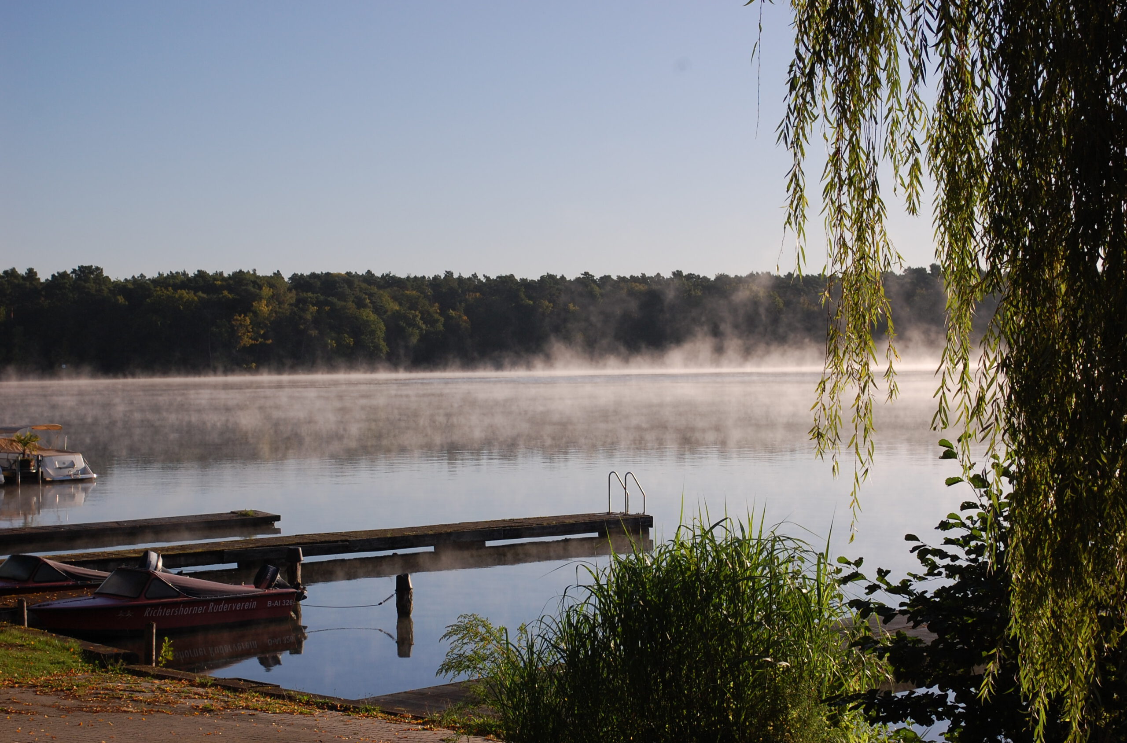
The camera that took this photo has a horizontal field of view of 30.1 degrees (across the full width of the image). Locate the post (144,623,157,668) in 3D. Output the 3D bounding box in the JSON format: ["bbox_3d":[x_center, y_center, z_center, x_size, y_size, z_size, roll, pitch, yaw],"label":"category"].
[{"bbox_3d":[-5.062,3.337,25.666,0.145,0.530,0.145,-1,0,0],"label":"post"}]

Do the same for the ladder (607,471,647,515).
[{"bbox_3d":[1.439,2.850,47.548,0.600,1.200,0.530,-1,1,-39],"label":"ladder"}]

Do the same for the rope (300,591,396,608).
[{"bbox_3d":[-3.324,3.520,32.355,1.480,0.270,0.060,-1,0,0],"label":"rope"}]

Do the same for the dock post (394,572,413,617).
[{"bbox_3d":[-2.459,3.462,32.353,0.250,0.670,0.250,-1,0,0],"label":"dock post"}]

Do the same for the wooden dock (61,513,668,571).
[{"bbox_3d":[-4.808,3.553,42.302,16.000,0.370,1.780,-1,1,-39],"label":"wooden dock"}]

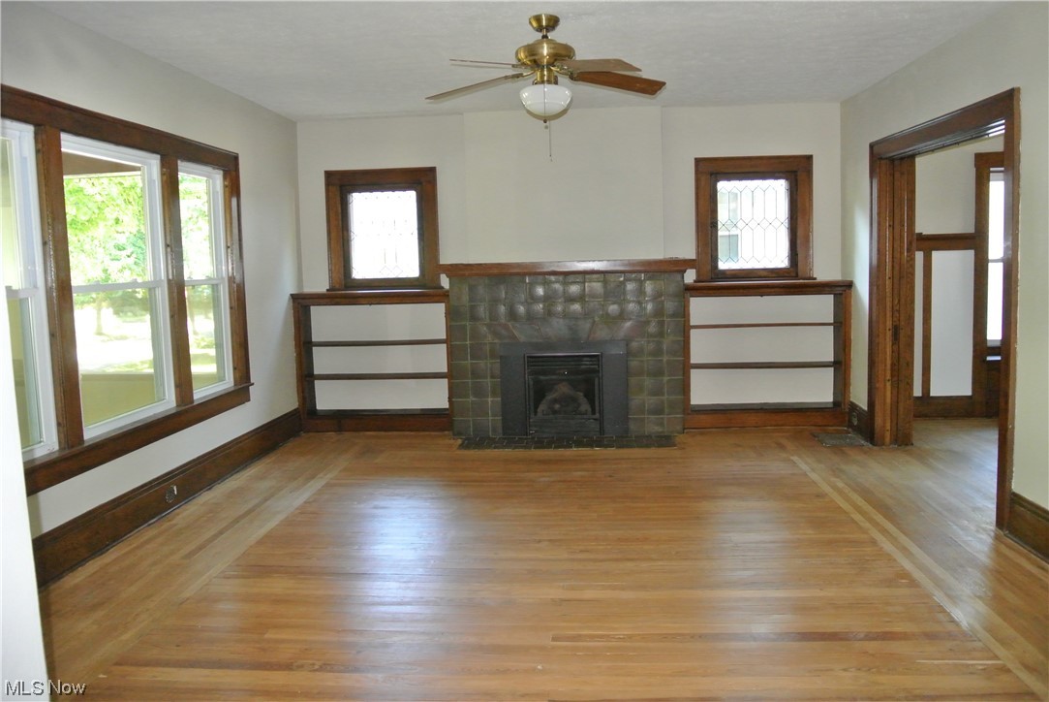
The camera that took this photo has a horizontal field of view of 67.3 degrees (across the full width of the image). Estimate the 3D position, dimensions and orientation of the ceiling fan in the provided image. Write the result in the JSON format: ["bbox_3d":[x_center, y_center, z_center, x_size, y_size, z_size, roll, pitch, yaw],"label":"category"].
[{"bbox_3d":[0.109,-1.407,3.916,1.280,0.503,1.280,-1,7,5],"label":"ceiling fan"}]

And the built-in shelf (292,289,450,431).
[{"bbox_3d":[-1.272,0.075,6.817,1.336,1.192,0.337,-1,7,5],"label":"built-in shelf"}]

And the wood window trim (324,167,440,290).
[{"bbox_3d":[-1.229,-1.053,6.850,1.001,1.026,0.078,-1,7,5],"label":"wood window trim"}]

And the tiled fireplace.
[{"bbox_3d":[0.364,-0.031,6.472,1.984,1.404,0.564,-1,7,5],"label":"tiled fireplace"}]

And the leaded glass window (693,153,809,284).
[{"bbox_3d":[1.923,-1.093,6.584,0.969,1.030,0.078,-1,7,5],"label":"leaded glass window"}]

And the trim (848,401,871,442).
[{"bbox_3d":[2.604,0.550,6.126,0.031,0.225,0.503,-1,7,5],"label":"trim"}]

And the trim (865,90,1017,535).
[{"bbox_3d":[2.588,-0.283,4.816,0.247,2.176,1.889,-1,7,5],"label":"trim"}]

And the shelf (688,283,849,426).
[{"bbox_3d":[1.978,0.024,6.541,1.334,1.206,0.337,-1,7,5],"label":"shelf"}]

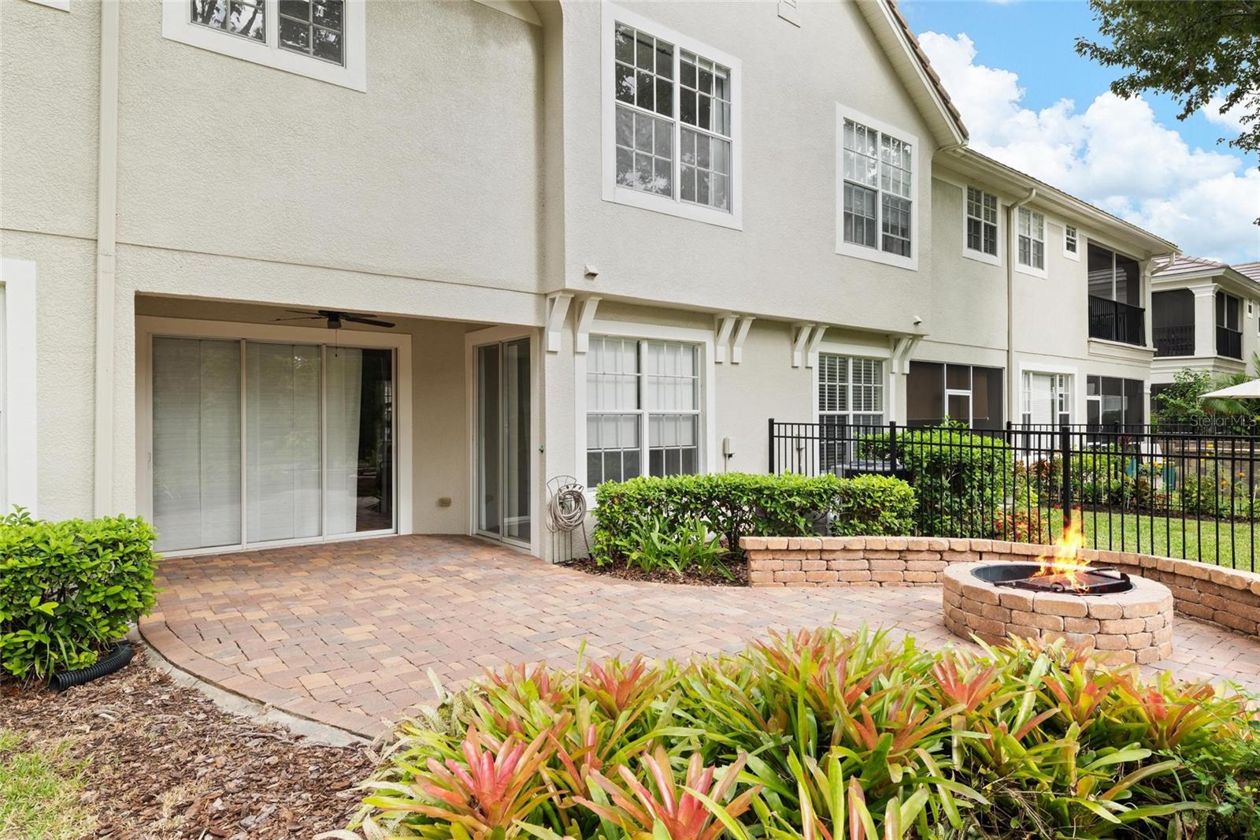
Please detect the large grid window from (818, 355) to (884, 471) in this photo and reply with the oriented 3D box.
[{"bbox_3d":[3.309,-0.094,10.435,1.700,1.680,0.100,0,0,-36],"label":"large grid window"}]

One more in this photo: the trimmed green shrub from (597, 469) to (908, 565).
[{"bbox_3d":[1.310,1.040,7.560,3.350,0.870,0.850,0,0,-7],"label":"trimmed green shrub"}]

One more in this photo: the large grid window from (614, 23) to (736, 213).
[{"bbox_3d":[0.519,-3.297,7.790,1.730,1.730,0.100,0,0,-36],"label":"large grid window"}]

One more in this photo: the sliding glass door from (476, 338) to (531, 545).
[{"bbox_3d":[-1.550,0.275,8.477,0.120,2.420,1.520,0,0,-36],"label":"sliding glass door"}]

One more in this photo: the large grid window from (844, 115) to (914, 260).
[{"bbox_3d":[3.575,-3.274,10.050,1.680,1.710,0.100,0,0,-36],"label":"large grid window"}]

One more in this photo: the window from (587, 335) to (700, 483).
[{"bbox_3d":[0.176,-0.094,8.137,1.720,1.680,0.100,0,0,-36],"label":"window"}]

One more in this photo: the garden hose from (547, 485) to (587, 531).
[{"bbox_3d":[-0.645,0.919,7.220,0.400,0.460,0.200,0,0,-36],"label":"garden hose"}]

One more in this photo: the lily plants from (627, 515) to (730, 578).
[{"bbox_3d":[0.475,1.220,6.930,1.020,0.570,0.620,0,0,0],"label":"lily plants"}]

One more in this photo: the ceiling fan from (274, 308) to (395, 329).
[{"bbox_3d":[-3.143,-1.135,7.446,1.320,0.340,1.320,0,0,-36],"label":"ceiling fan"}]

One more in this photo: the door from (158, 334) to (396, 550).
[{"bbox_3d":[-4.111,0.278,8.356,2.680,2.420,0.120,0,0,-36],"label":"door"}]

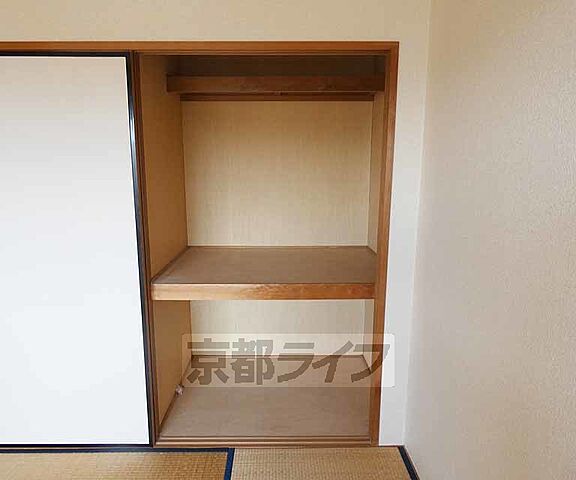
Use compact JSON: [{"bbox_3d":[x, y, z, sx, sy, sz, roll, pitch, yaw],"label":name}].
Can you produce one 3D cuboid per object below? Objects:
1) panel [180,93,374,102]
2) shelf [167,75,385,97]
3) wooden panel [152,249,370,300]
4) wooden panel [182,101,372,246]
[{"bbox_3d":[-0.066,-0.902,2.194,1.228,0.043,0.030,0,11,0],"label":"panel"},{"bbox_3d":[-0.064,-0.887,1.988,1.228,0.085,0.050,0,11,0],"label":"shelf"},{"bbox_3d":[-0.046,0.163,1.993,1.178,0.076,0.814,0,11,0],"label":"wooden panel"},{"bbox_3d":[-0.065,-0.419,2.312,1.228,0.951,0.035,0,11,0],"label":"wooden panel"}]

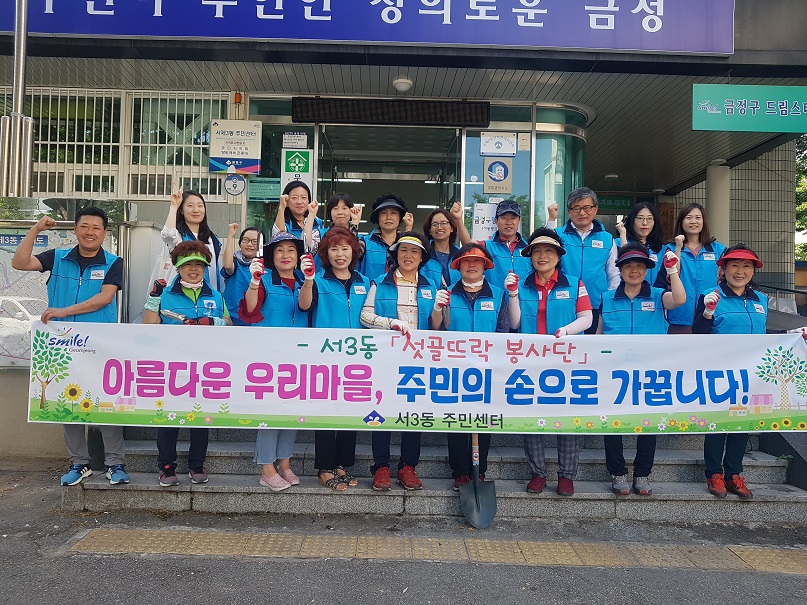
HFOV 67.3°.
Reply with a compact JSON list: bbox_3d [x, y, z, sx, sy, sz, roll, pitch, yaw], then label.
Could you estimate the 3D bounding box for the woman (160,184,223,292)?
[{"bbox_3d":[-1.546,0.006,4.420,0.500,1.690,0.380,2,-1,-13],"label":"woman"}]

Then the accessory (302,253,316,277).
[{"bbox_3d":[-0.580,-0.230,3.720,0.090,0.150,0.090,1,0,0],"label":"accessory"}]

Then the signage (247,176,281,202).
[{"bbox_3d":[-1.520,-1.232,6.650,0.370,0.269,0.020,1,-1,-2],"label":"signage"}]

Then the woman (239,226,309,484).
[{"bbox_3d":[-0.809,0.359,3.800,0.450,1.600,0.400,2,-1,-14],"label":"woman"}]

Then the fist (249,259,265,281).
[{"bbox_3d":[-0.902,-0.196,3.720,0.100,0.150,0.100,1,0,0],"label":"fist"}]

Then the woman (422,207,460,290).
[{"bbox_3d":[0.300,0.094,4.660,0.460,1.610,0.320,1,-1,2],"label":"woman"}]

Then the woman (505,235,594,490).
[{"bbox_3d":[0.925,0.366,3.840,0.530,1.670,0.400,1,-1,12],"label":"woman"}]

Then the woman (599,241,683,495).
[{"bbox_3d":[1.502,0.409,3.840,0.540,1.580,0.400,1,-2,7],"label":"woman"}]

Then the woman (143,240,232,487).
[{"bbox_3d":[-1.354,0.380,3.800,0.530,1.530,0.400,1,-1,-7],"label":"woman"}]

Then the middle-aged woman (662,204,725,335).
[{"bbox_3d":[2.137,0.080,4.450,0.480,1.630,0.370,1,0,18],"label":"middle-aged woman"}]

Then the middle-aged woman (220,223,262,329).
[{"bbox_3d":[-1.150,0.193,4.330,0.420,1.520,0.350,2,-2,-9],"label":"middle-aged woman"}]

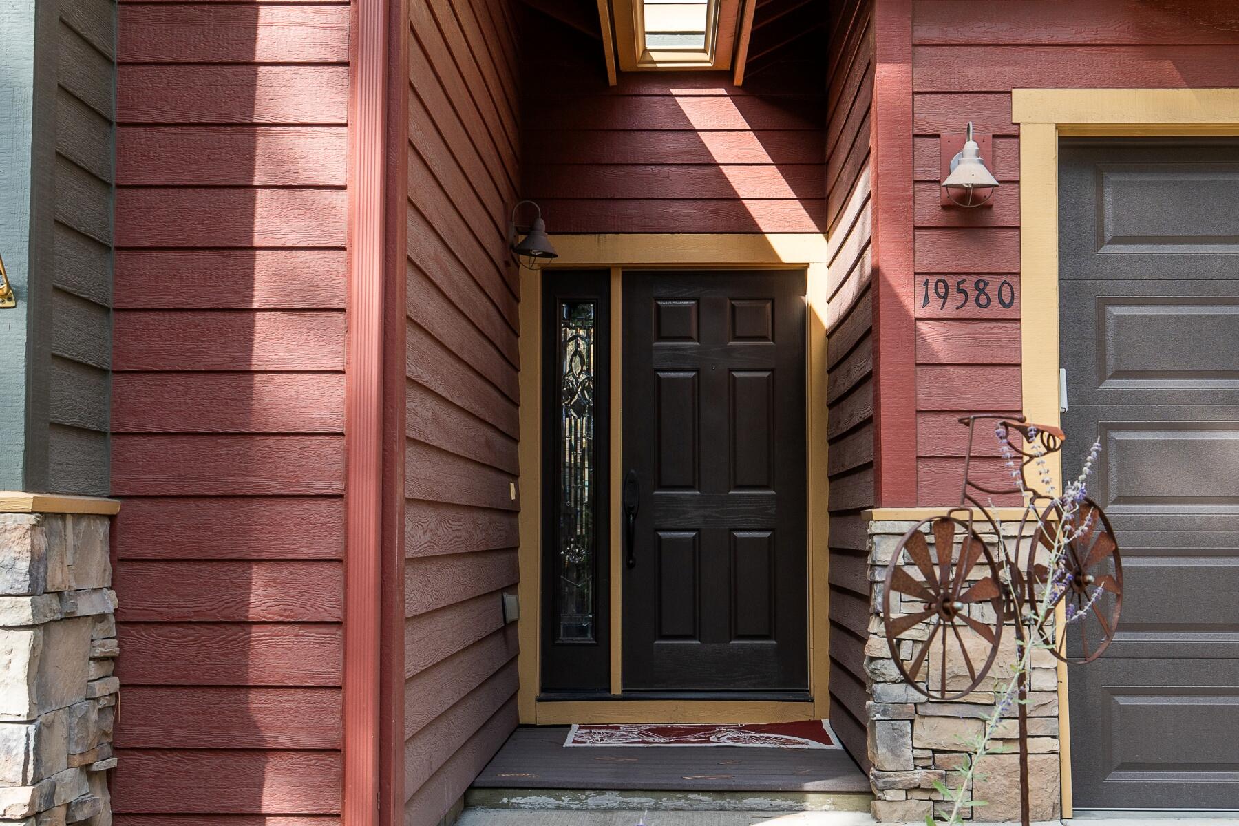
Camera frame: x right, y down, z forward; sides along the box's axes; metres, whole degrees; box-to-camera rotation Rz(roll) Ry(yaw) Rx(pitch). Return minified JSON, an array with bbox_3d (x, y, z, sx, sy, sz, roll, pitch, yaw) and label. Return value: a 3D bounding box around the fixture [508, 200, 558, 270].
[{"bbox_3d":[-0.378,-0.774,5.140,0.223,0.312,0.200,0,-6,3],"label":"fixture"}]

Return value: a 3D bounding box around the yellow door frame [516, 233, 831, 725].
[{"bbox_3d":[0.249,0.288,5.543,1.445,2.298,0.150,0,-6,3],"label":"yellow door frame"}]

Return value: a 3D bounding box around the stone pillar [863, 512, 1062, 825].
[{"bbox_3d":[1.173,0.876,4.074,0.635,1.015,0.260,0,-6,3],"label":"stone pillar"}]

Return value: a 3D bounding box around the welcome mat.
[{"bbox_3d":[0.348,1.385,5.064,1.130,0.020,0.605,0,-6,3],"label":"welcome mat"}]

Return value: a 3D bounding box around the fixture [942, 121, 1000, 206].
[{"bbox_3d":[1.224,-0.867,4.080,0.200,0.309,0.220,0,-6,3],"label":"fixture"}]

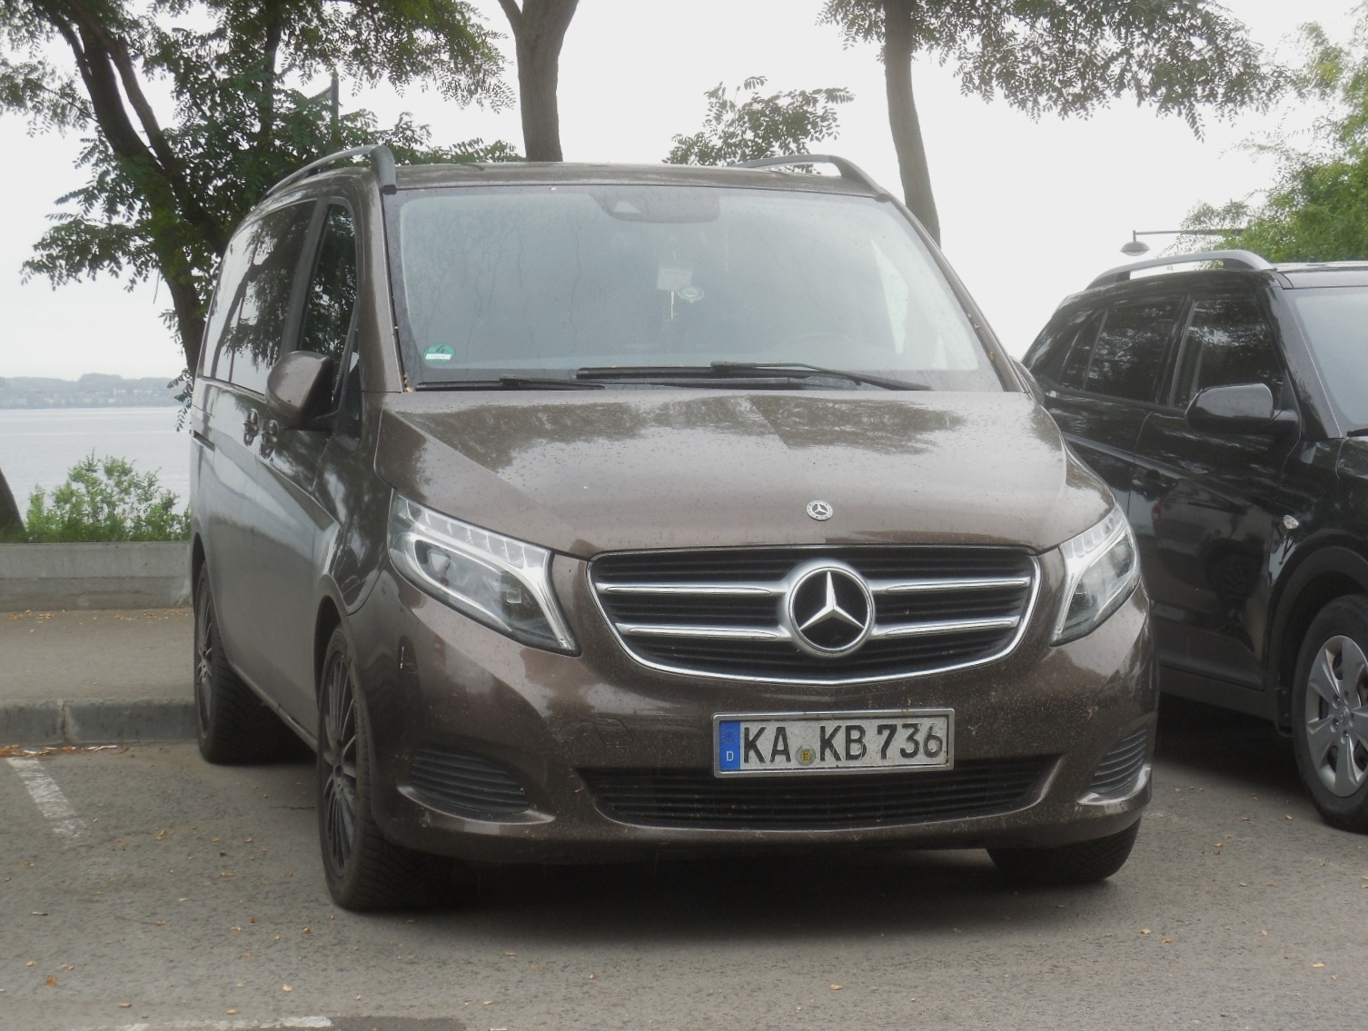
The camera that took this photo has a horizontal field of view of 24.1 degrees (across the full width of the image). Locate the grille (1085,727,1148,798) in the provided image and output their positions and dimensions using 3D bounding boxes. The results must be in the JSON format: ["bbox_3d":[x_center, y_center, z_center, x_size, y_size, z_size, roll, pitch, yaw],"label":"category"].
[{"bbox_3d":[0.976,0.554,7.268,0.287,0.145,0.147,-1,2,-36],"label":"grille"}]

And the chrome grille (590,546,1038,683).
[{"bbox_3d":[0.301,0.215,6.897,1.020,0.285,0.130,0,2,-14],"label":"chrome grille"}]

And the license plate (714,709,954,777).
[{"bbox_3d":[0.322,0.483,6.823,0.530,0.130,0.020,0,2,-14],"label":"license plate"}]

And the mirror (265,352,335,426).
[{"bbox_3d":[-0.968,-0.315,7.985,0.180,0.190,0.200,0,2,1],"label":"mirror"}]

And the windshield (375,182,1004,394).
[{"bbox_3d":[-0.004,-0.569,8.063,1.520,0.110,0.987,0,38,-14],"label":"windshield"}]

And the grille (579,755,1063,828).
[{"bbox_3d":[0.309,0.601,6.880,1.050,0.145,0.110,0,2,-14],"label":"grille"}]

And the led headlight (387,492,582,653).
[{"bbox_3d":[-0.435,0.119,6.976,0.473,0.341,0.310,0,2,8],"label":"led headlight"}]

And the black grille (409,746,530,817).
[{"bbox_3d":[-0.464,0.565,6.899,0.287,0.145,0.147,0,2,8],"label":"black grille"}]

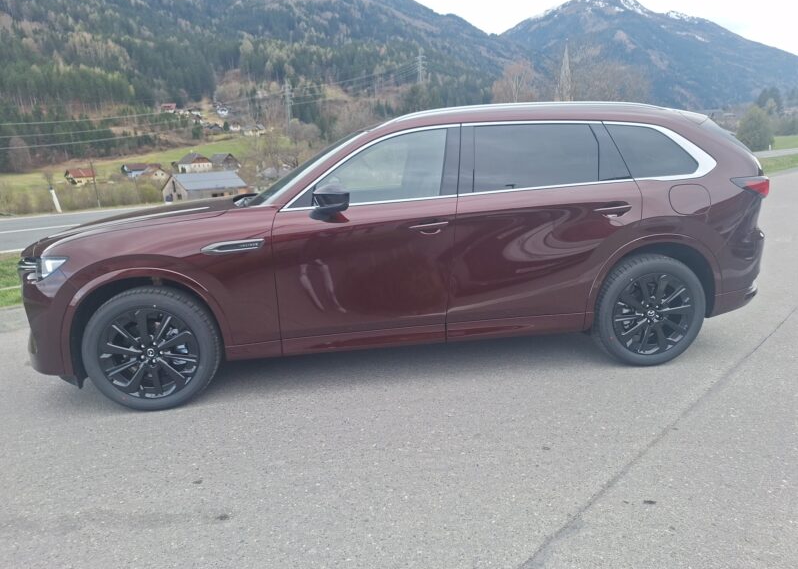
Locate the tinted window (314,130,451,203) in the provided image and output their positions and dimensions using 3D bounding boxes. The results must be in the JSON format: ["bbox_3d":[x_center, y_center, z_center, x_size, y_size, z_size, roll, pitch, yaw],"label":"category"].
[{"bbox_3d":[-0.099,-0.692,3.118,0.830,0.428,0.060,-4,-5,-5],"label":"tinted window"}]

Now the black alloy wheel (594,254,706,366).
[{"bbox_3d":[1.633,0.169,3.525,0.743,0.743,0.240,-4,15,-6],"label":"black alloy wheel"}]

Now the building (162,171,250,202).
[{"bbox_3d":[-48.427,-24.588,134.156,9.700,7.100,17.600,10,19,36],"label":"building"}]

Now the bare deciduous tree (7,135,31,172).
[{"bbox_3d":[-193.508,-66.550,271.525,9.000,19.500,9.000,-2,15,0],"label":"bare deciduous tree"}]

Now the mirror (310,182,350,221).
[{"bbox_3d":[-0.378,-0.461,2.957,0.200,0.205,0.220,-4,15,-6],"label":"mirror"}]

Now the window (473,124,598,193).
[{"bbox_3d":[0.814,-0.770,3.221,0.795,0.407,0.060,-4,-6,-7],"label":"window"}]

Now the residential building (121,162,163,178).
[{"bbox_3d":[-111.353,-49.321,231.290,14.500,6.800,9.000,-16,20,-40],"label":"residential building"}]

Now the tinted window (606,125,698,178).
[{"bbox_3d":[1.583,-0.848,3.334,0.635,0.359,0.060,-3,-6,-12],"label":"tinted window"}]

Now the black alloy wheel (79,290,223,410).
[{"bbox_3d":[-1.460,0.380,3.179,0.743,0.743,0.240,-4,15,-6],"label":"black alloy wheel"}]

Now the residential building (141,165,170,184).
[{"bbox_3d":[-98.426,-43.938,215.755,10.000,7.000,7.800,11,20,39],"label":"residential building"}]

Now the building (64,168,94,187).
[{"bbox_3d":[-134.535,-45.854,226.249,8.000,6.900,9.400,12,21,41],"label":"building"}]

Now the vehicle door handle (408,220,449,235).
[{"bbox_3d":[0.172,-0.324,3.082,0.230,0.060,0.055,-4,15,-6],"label":"vehicle door handle"}]

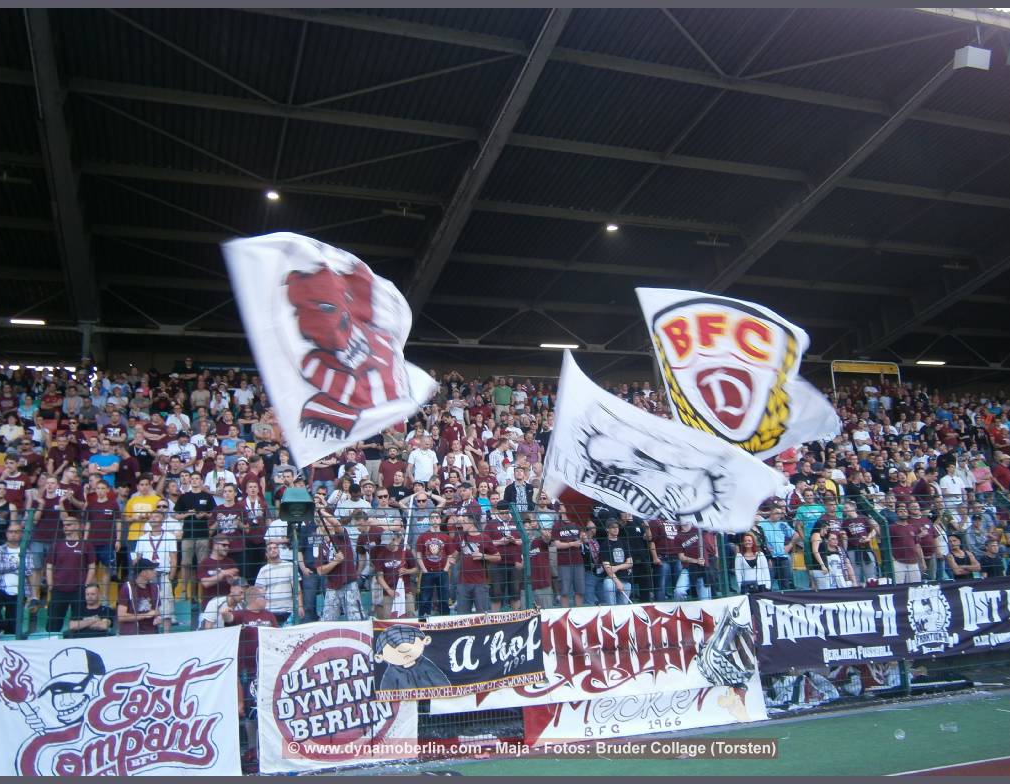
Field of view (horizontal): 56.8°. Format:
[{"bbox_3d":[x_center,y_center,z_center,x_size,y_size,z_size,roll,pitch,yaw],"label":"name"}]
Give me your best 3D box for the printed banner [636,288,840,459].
[{"bbox_3d":[2.716,-0.204,10.900,2.200,1.850,0.700,-3,-11,3],"label":"printed banner"}]

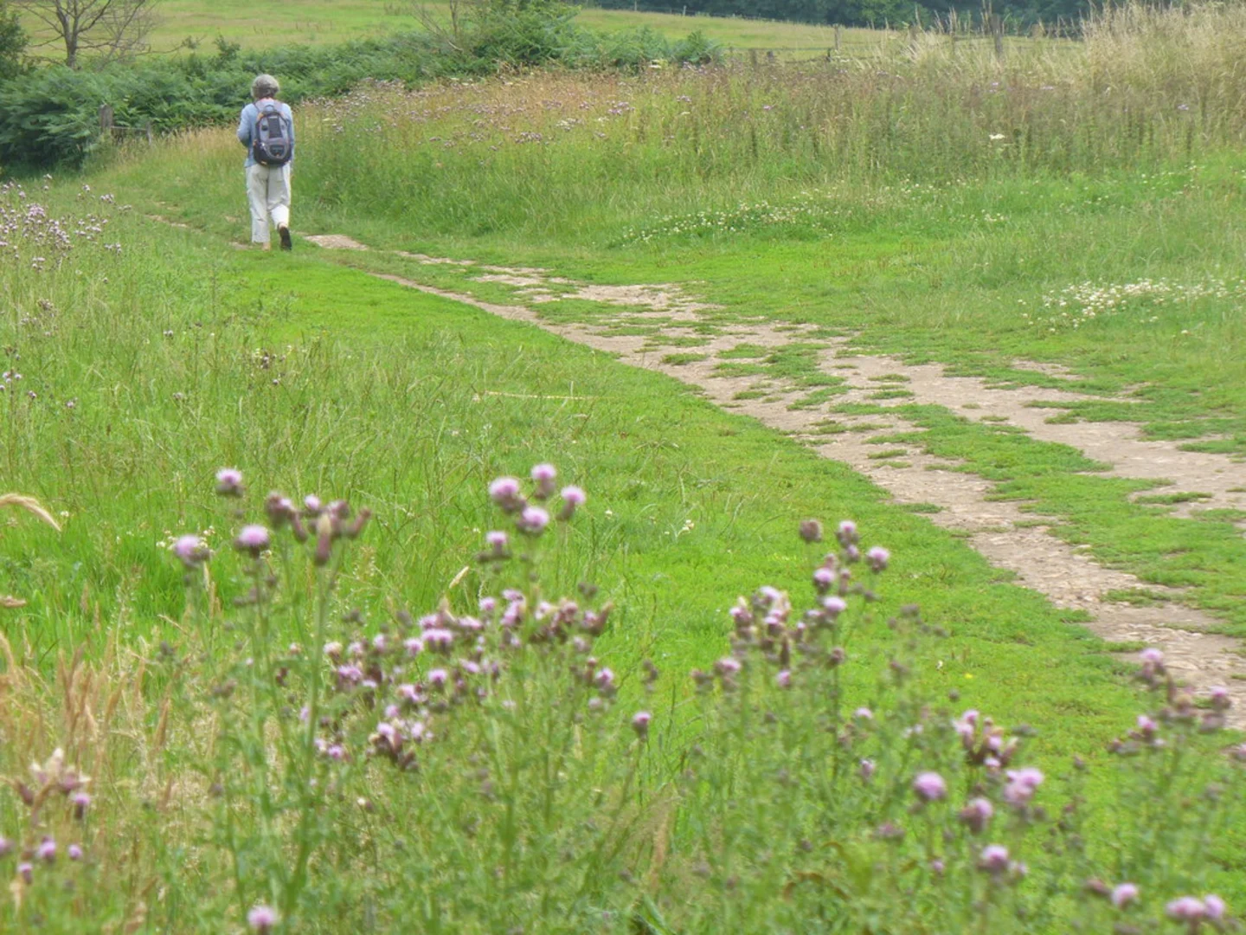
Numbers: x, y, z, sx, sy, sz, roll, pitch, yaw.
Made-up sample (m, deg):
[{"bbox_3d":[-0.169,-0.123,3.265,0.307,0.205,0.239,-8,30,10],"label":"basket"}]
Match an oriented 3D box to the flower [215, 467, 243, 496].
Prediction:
[{"bbox_3d":[-0.344,0.013,4.000,0.024,0.026,0.024,0,5,0],"label":"flower"}]

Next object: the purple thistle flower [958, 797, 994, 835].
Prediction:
[{"bbox_3d":[0.294,0.289,3.800,0.030,0.031,0.030,11,5,-1],"label":"purple thistle flower"}]

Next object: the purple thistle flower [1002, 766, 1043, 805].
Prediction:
[{"bbox_3d":[0.298,0.236,3.400,0.029,0.028,0.025,6,6,0],"label":"purple thistle flower"}]

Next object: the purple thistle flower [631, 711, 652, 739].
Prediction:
[{"bbox_3d":[0.019,0.270,4.800,0.019,0.028,0.019,5,5,0],"label":"purple thistle flower"}]

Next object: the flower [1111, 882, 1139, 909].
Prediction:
[{"bbox_3d":[0.417,0.356,3.800,0.023,0.023,0.023,6,5,0],"label":"flower"}]

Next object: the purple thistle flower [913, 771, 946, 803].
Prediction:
[{"bbox_3d":[0.228,0.238,3.400,0.025,0.024,0.025,0,12,0],"label":"purple thistle flower"}]

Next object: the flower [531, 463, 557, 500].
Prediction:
[{"bbox_3d":[-0.069,0.012,4.000,0.023,0.032,0.023,0,5,0],"label":"flower"}]

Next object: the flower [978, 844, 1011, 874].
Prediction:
[{"bbox_3d":[0.308,0.325,3.800,0.027,0.025,0.027,0,5,0],"label":"flower"}]

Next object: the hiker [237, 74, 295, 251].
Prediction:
[{"bbox_3d":[-3.372,-2.884,43.200,0.540,1.660,0.600,-1,5,-13],"label":"hiker"}]

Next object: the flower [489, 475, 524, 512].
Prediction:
[{"bbox_3d":[-0.094,0.022,3.700,0.024,0.028,0.024,-18,6,0],"label":"flower"}]

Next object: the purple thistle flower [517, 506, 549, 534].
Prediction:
[{"bbox_3d":[-0.073,0.043,3.750,0.024,0.023,0.024,9,7,0],"label":"purple thistle flower"}]

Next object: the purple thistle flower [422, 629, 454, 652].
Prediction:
[{"bbox_3d":[-0.206,0.193,5.100,0.034,0.026,0.025,0,5,0],"label":"purple thistle flower"}]

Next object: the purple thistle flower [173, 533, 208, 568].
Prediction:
[{"bbox_3d":[-0.331,0.064,3.500,0.025,0.026,0.025,-18,7,0],"label":"purple thistle flower"}]

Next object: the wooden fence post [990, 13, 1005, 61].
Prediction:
[{"bbox_3d":[4.774,-5.231,58.000,0.115,1.150,0.115,-6,5,0],"label":"wooden fence post"}]

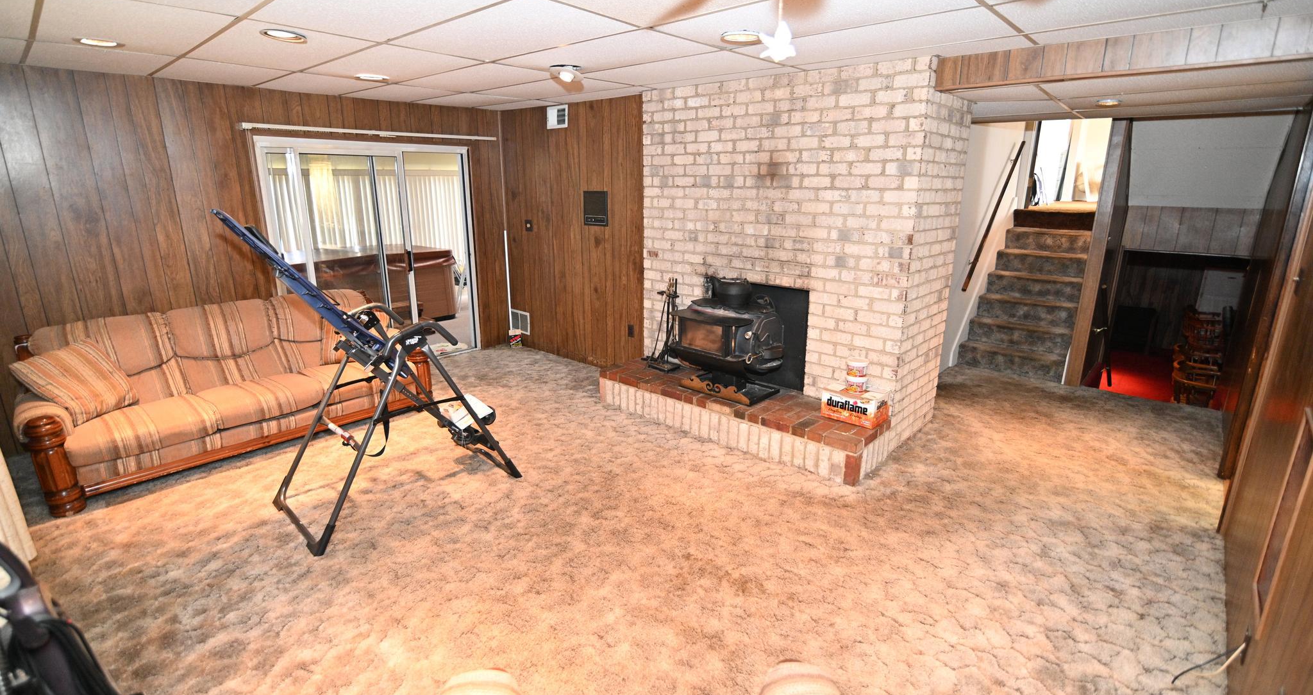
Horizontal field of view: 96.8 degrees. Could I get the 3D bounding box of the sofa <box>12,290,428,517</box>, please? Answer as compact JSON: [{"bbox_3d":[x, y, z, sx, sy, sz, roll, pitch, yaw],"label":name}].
[{"bbox_3d":[-2.785,0.164,4.025,0.990,0.870,2.230,14,21,40],"label":"sofa"}]

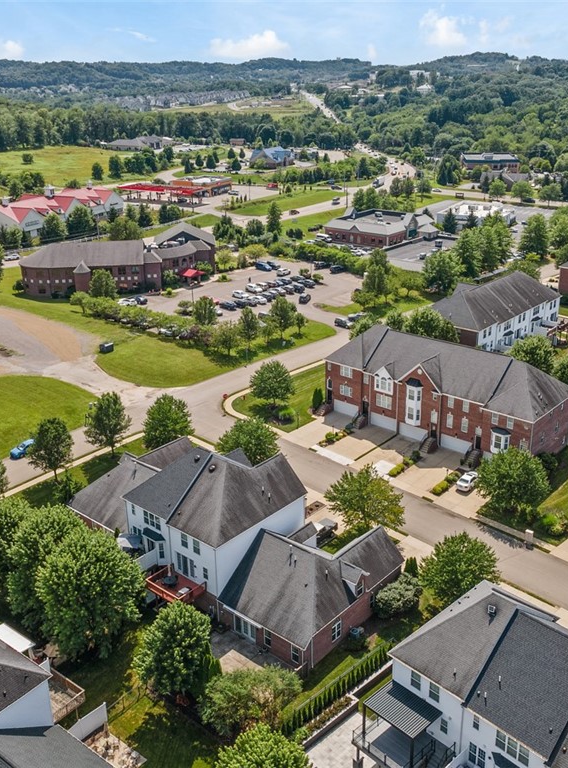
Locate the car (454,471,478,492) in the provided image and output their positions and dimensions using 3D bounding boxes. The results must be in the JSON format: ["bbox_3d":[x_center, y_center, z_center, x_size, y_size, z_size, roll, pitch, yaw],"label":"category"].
[{"bbox_3d":[25.177,12.588,94.705,1.860,1.460,4.800,18,28,39],"label":"car"}]

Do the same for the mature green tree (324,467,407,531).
[{"bbox_3d":[9.440,13.880,83.600,9.330,8.420,9.330,-1,21,0],"label":"mature green tree"}]

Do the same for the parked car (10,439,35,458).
[{"bbox_3d":[-37.060,9.330,103.470,1.880,1.480,4.800,16,27,37],"label":"parked car"}]

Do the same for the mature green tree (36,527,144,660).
[{"bbox_3d":[-17.469,19.549,64.739,9.700,13.800,9.700,-1,21,0],"label":"mature green tree"}]

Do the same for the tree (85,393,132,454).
[{"bbox_3d":[-25.046,5.898,101.832,6.847,9.593,6.847,-1,20,0],"label":"tree"}]

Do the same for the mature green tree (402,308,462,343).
[{"bbox_3d":[25.250,-6.671,124.969,9.000,13.300,9.000,-1,21,0],"label":"mature green tree"}]

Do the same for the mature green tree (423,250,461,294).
[{"bbox_3d":[43.100,-30.340,192.930,11.200,12.600,11.200,4,22,12],"label":"mature green tree"}]

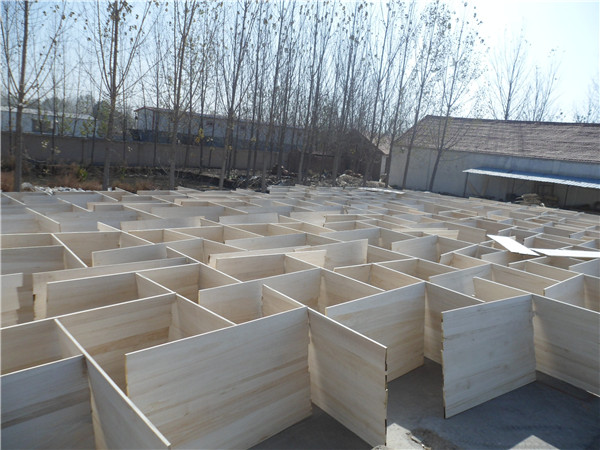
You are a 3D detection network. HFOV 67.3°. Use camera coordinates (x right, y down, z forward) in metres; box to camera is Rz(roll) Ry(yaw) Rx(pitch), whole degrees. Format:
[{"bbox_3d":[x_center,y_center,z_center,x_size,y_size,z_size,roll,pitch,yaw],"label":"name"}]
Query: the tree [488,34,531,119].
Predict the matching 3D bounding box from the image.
[{"bbox_3d":[18.400,-9.960,41.050,3.800,14.480,3.800,9,9,22],"label":"tree"}]

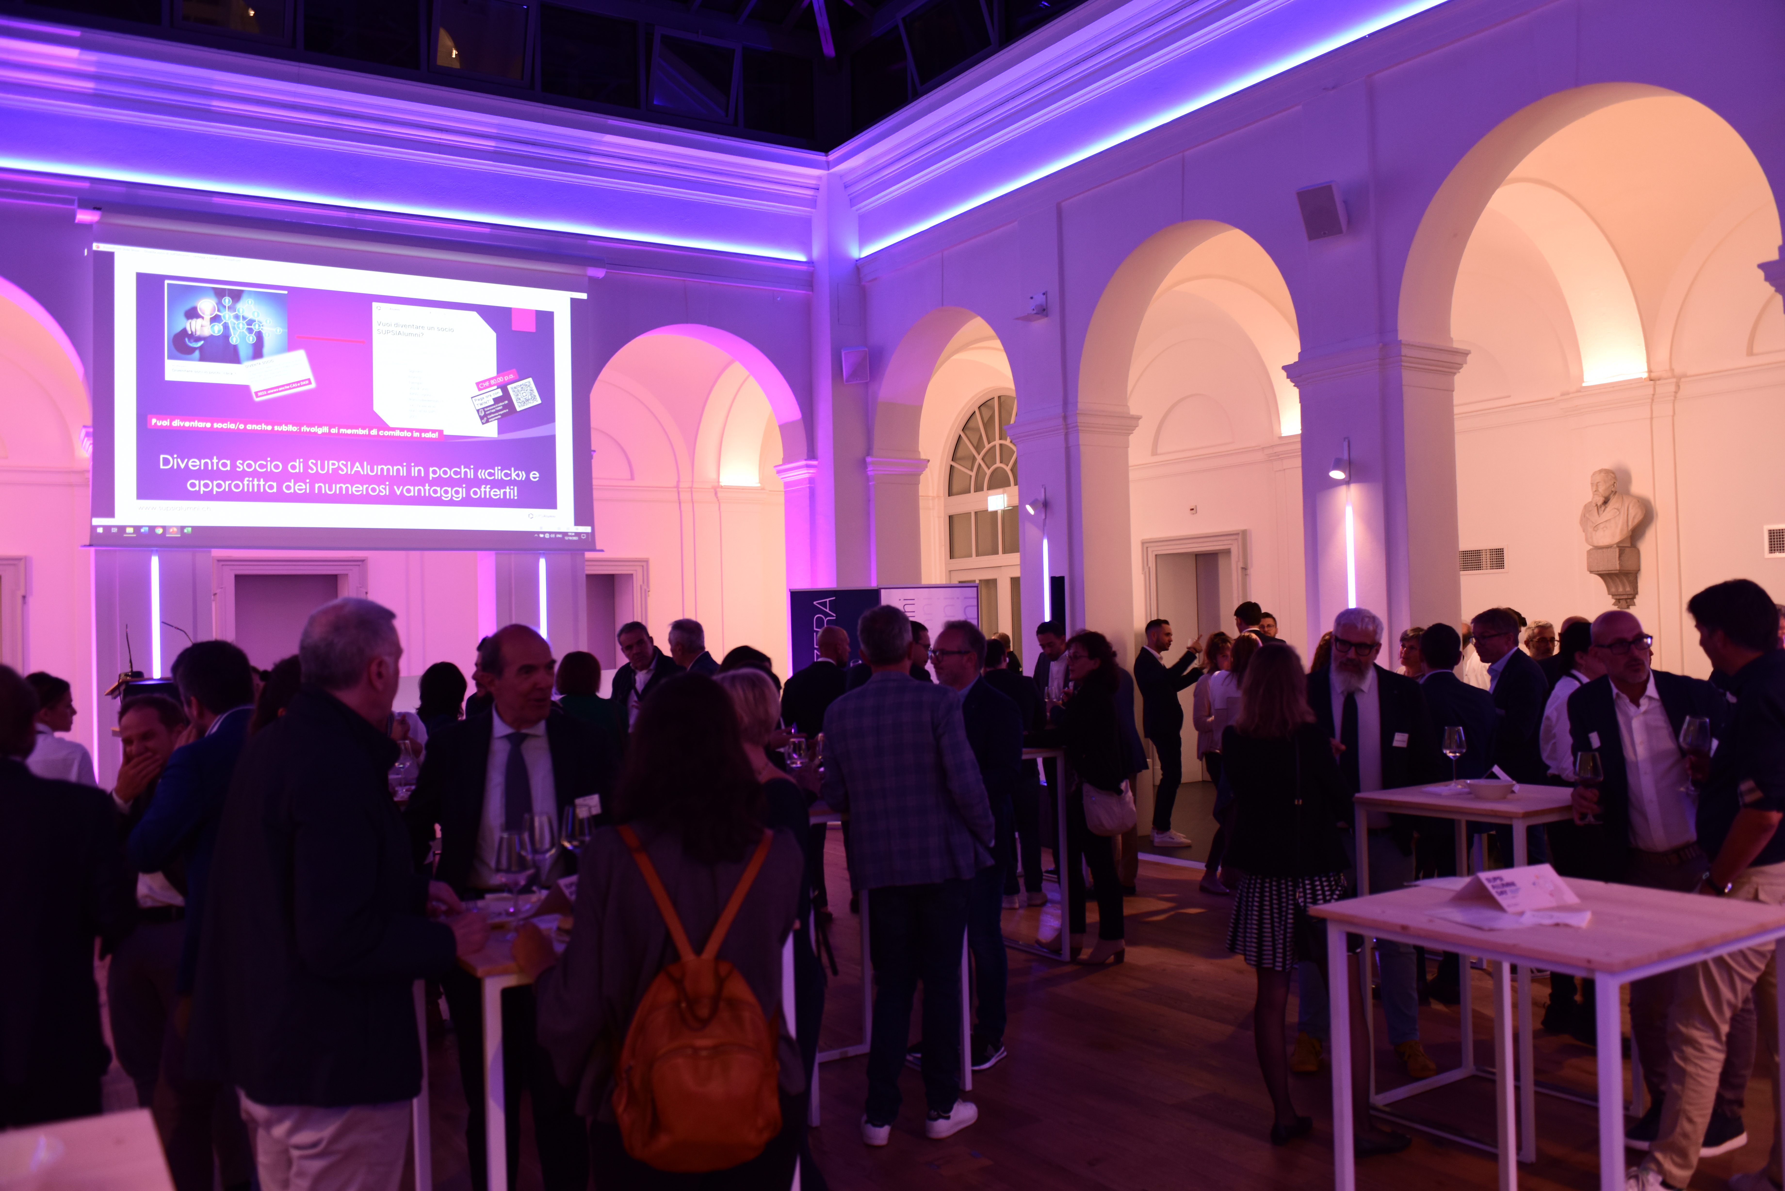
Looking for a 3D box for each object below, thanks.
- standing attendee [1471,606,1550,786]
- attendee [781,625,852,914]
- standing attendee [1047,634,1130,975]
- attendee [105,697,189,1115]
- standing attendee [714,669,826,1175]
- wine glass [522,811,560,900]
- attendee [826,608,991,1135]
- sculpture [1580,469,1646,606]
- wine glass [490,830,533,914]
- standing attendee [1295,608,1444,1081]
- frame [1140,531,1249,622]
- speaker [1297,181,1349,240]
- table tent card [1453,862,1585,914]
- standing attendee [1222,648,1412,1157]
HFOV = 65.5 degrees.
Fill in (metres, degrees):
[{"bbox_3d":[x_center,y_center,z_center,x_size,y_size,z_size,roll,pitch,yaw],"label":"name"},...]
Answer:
[{"bbox_3d":[2.917,0.922,6.520,0.370,1.720,0.490,-1,-1,-10],"label":"standing attendee"},{"bbox_3d":[-0.421,1.039,8.300,0.500,1.730,0.380,-2,-1,25],"label":"attendee"},{"bbox_3d":[0.997,1.028,7.188,0.500,1.669,0.480,-1,-1,-3],"label":"standing attendee"},{"bbox_3d":[-2.168,1.078,4.100,0.550,1.590,0.480,-2,-1,23],"label":"attendee"},{"bbox_3d":[-0.404,1.028,4.170,0.380,1.630,0.460,-2,-1,22],"label":"standing attendee"},{"bbox_3d":[-0.843,0.628,3.309,0.086,0.218,0.086,-1,-1,0],"label":"wine glass"},{"bbox_3d":[0.055,0.929,4.800,0.590,1.820,0.420,-2,-1,13],"label":"attendee"},{"bbox_3d":[5.152,-0.399,9.924,0.380,0.980,0.500,-1,-2,-34],"label":"sculpture"},{"bbox_3d":[-0.812,0.620,2.984,0.086,0.218,0.086,-1,-1,0],"label":"wine glass"},{"bbox_3d":[1.840,0.919,5.350,0.570,1.755,0.400,-2,-1,29],"label":"standing attendee"},{"bbox_3d":[2.892,0.648,13.058,0.200,2.410,1.351,-1,-1,-33],"label":"frame"},{"bbox_3d":[2.619,-2.333,8.381,0.221,0.299,0.190,-3,26,43],"label":"speaker"},{"bbox_3d":[1.370,0.638,3.060,0.216,0.074,0.156,-1,-1,-24],"label":"table tent card"},{"bbox_3d":[1.379,0.976,4.600,0.540,1.645,0.420,-2,-1,36],"label":"standing attendee"}]

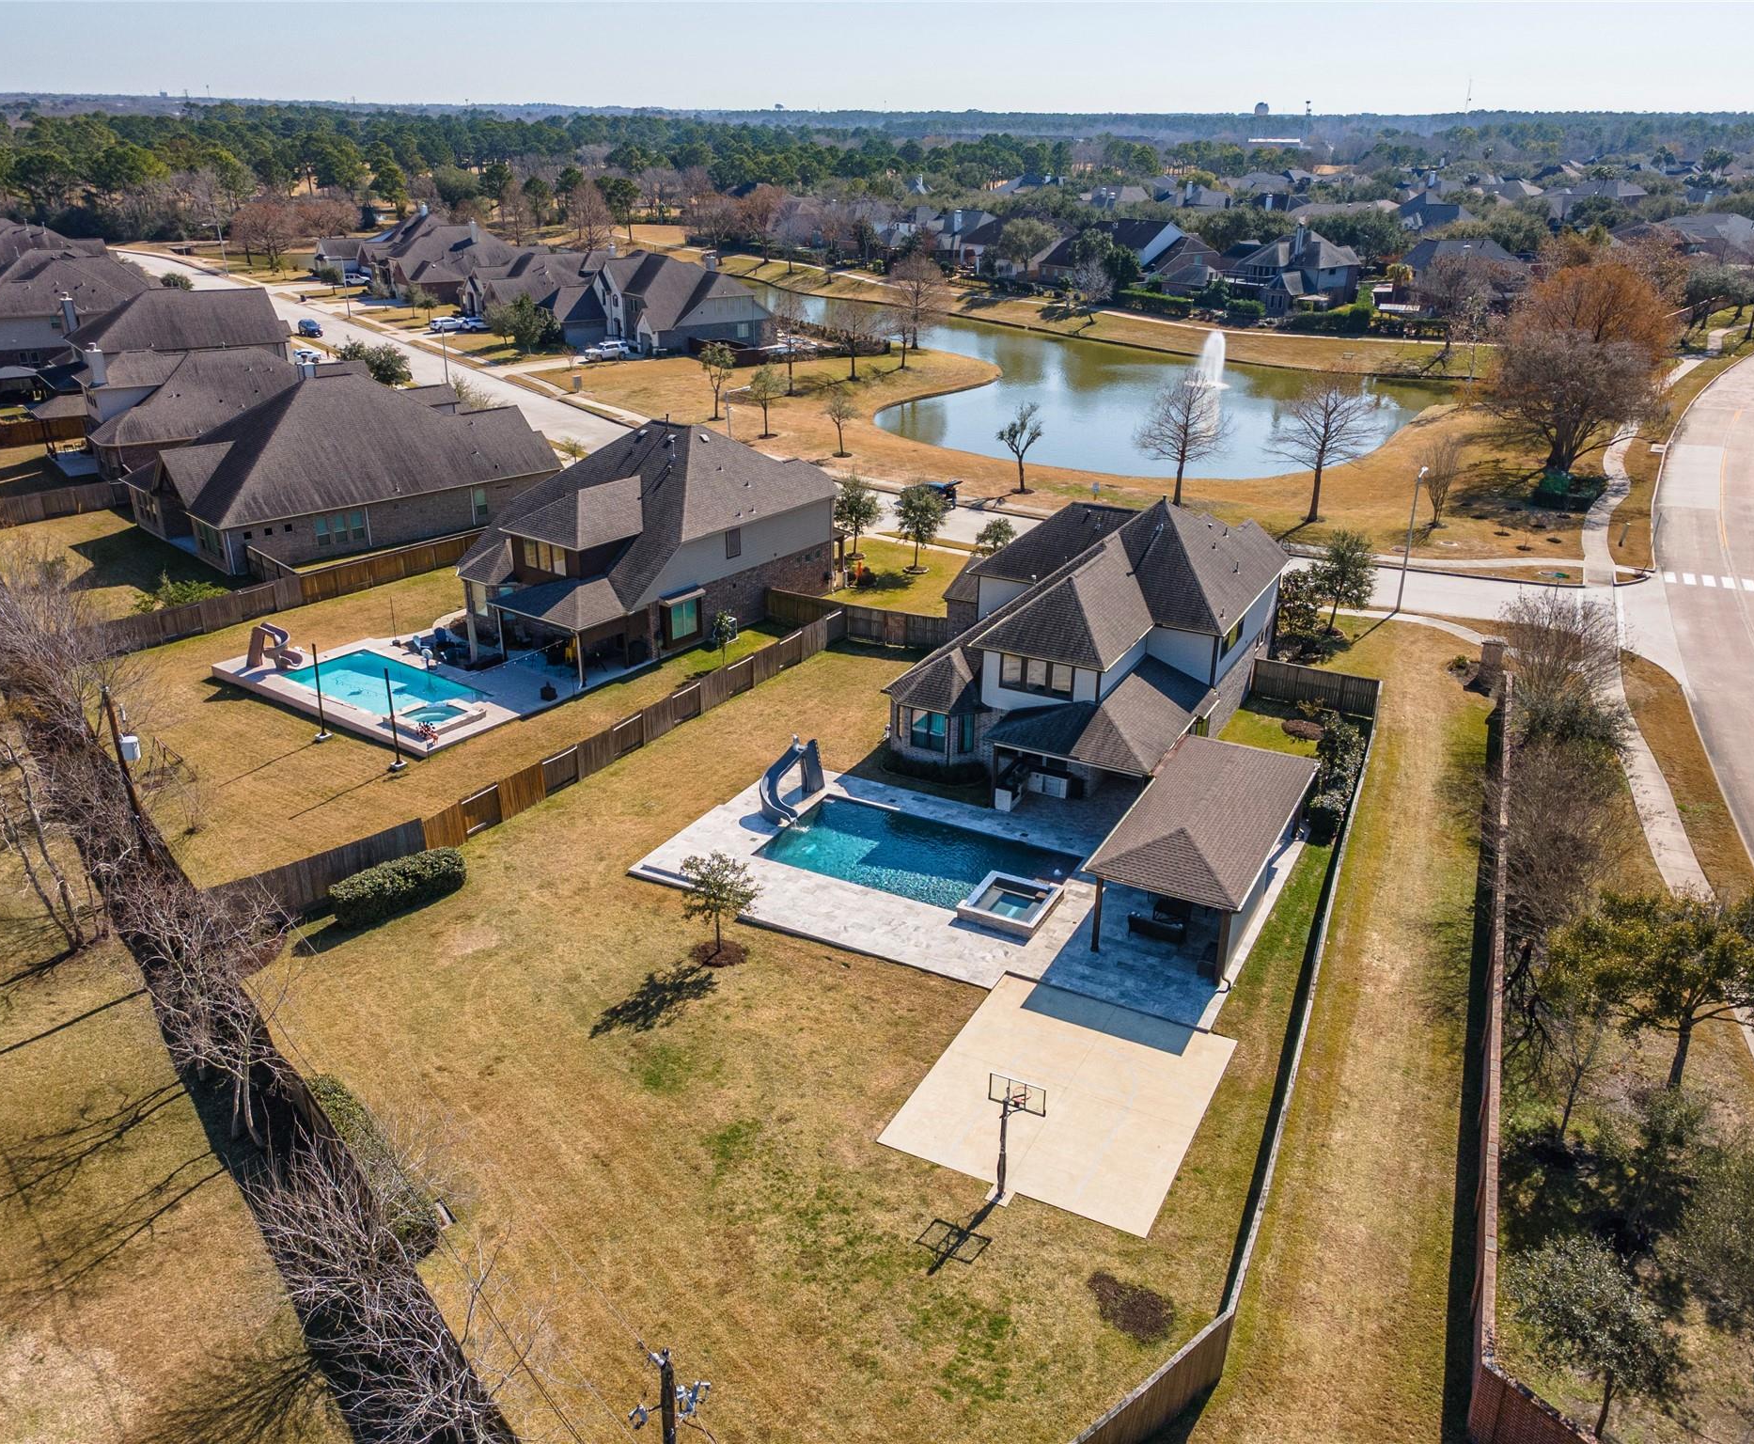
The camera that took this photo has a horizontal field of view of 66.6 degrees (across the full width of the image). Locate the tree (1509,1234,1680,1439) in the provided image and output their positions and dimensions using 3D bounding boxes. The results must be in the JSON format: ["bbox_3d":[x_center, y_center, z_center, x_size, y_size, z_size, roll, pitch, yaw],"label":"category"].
[{"bbox_3d":[17.477,15.670,33.005,3.900,6.300,3.900,18,30,33],"label":"tree"}]

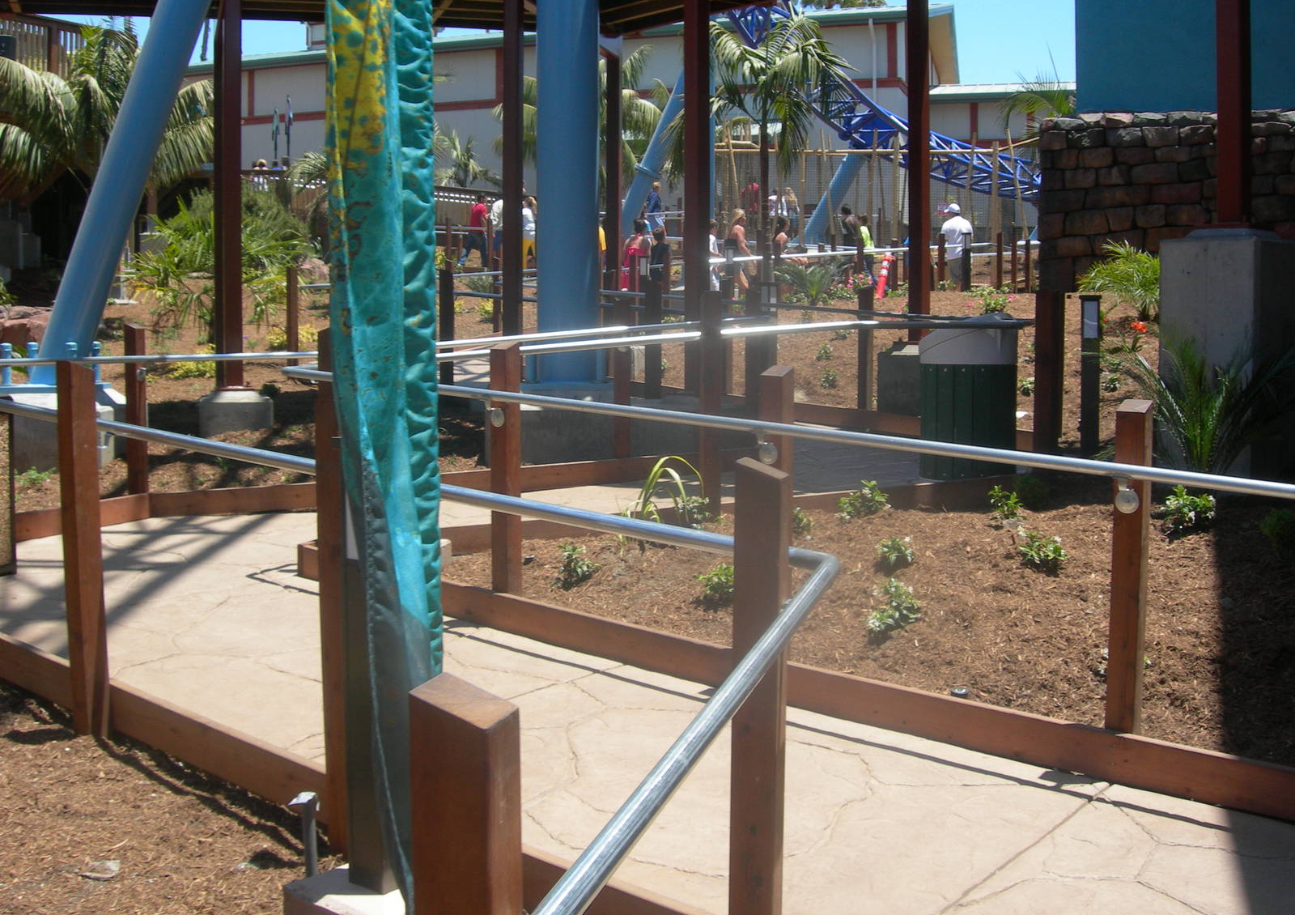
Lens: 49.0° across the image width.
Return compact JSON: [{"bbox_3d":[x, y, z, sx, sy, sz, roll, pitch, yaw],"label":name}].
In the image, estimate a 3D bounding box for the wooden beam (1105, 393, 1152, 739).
[{"bbox_3d":[1.501,0.350,4.430,0.092,1.018,0.092,3,5,32],"label":"wooden beam"}]

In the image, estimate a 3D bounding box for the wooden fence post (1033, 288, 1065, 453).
[{"bbox_3d":[2.189,-0.374,7.739,0.105,1.100,0.115,-2,5,-26],"label":"wooden fence post"}]

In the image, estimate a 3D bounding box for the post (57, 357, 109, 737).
[{"bbox_3d":[-1.754,0.285,4.420,0.092,1.145,0.092,4,6,38],"label":"post"}]

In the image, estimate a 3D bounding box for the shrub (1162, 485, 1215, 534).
[{"bbox_3d":[2.597,0.248,6.829,0.250,0.210,0.240,2,5,21],"label":"shrub"}]

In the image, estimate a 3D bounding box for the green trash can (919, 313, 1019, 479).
[{"bbox_3d":[1.875,-0.366,8.300,0.575,0.950,0.575,3,5,34],"label":"green trash can"}]

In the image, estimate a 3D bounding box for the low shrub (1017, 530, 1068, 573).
[{"bbox_3d":[1.784,0.420,6.420,0.228,0.185,0.200,0,4,0],"label":"low shrub"}]

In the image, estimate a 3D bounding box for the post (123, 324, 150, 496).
[{"bbox_3d":[-2.944,-0.269,8.200,0.092,0.975,0.092,2,5,21],"label":"post"}]

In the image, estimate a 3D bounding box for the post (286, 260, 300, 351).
[{"bbox_3d":[-3.229,-1.246,12.960,0.100,1.060,0.100,-3,5,-37],"label":"post"}]

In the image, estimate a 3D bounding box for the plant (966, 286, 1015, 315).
[{"bbox_3d":[3.408,-1.534,14.088,0.460,0.330,0.420,2,4,13],"label":"plant"}]

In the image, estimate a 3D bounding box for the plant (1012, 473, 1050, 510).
[{"bbox_3d":[1.974,0.172,7.282,0.180,0.170,0.180,2,4,15],"label":"plant"}]

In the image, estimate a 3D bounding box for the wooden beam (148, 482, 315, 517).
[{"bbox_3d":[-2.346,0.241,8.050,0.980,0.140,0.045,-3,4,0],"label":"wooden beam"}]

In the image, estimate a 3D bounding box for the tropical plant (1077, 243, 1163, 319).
[{"bbox_3d":[4.958,-1.801,14.500,1.100,0.820,1.000,0,5,0],"label":"tropical plant"}]

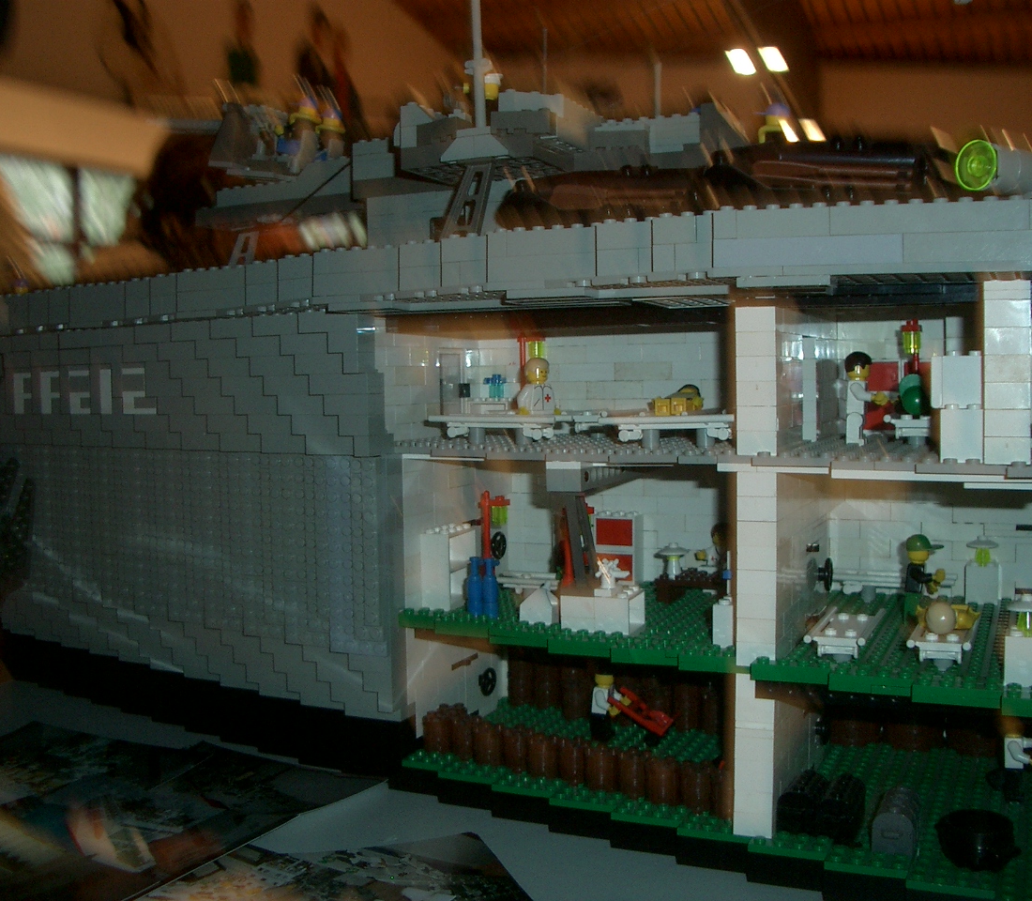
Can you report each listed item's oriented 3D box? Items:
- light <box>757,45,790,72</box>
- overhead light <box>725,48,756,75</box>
[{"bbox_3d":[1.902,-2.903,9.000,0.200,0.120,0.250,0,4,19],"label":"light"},{"bbox_3d":[1.666,-2.882,9.000,0.200,0.120,0.250,0,4,19],"label":"overhead light"}]

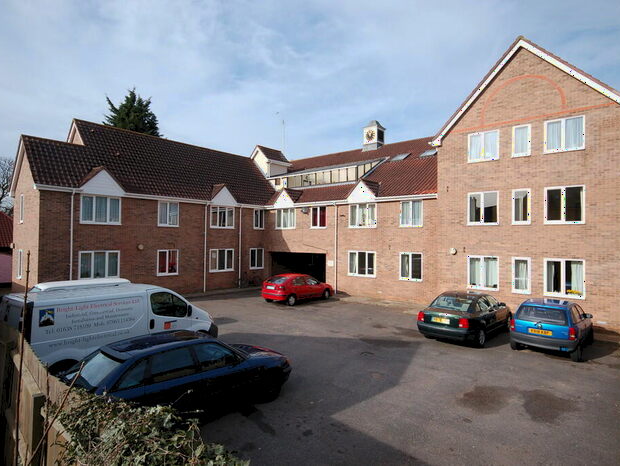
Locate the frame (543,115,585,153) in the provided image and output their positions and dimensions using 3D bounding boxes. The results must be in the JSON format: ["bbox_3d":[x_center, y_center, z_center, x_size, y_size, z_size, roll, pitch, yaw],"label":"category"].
[{"bbox_3d":[9.279,-3.565,13.473,1.220,1.210,0.120,0,-1,40],"label":"frame"}]

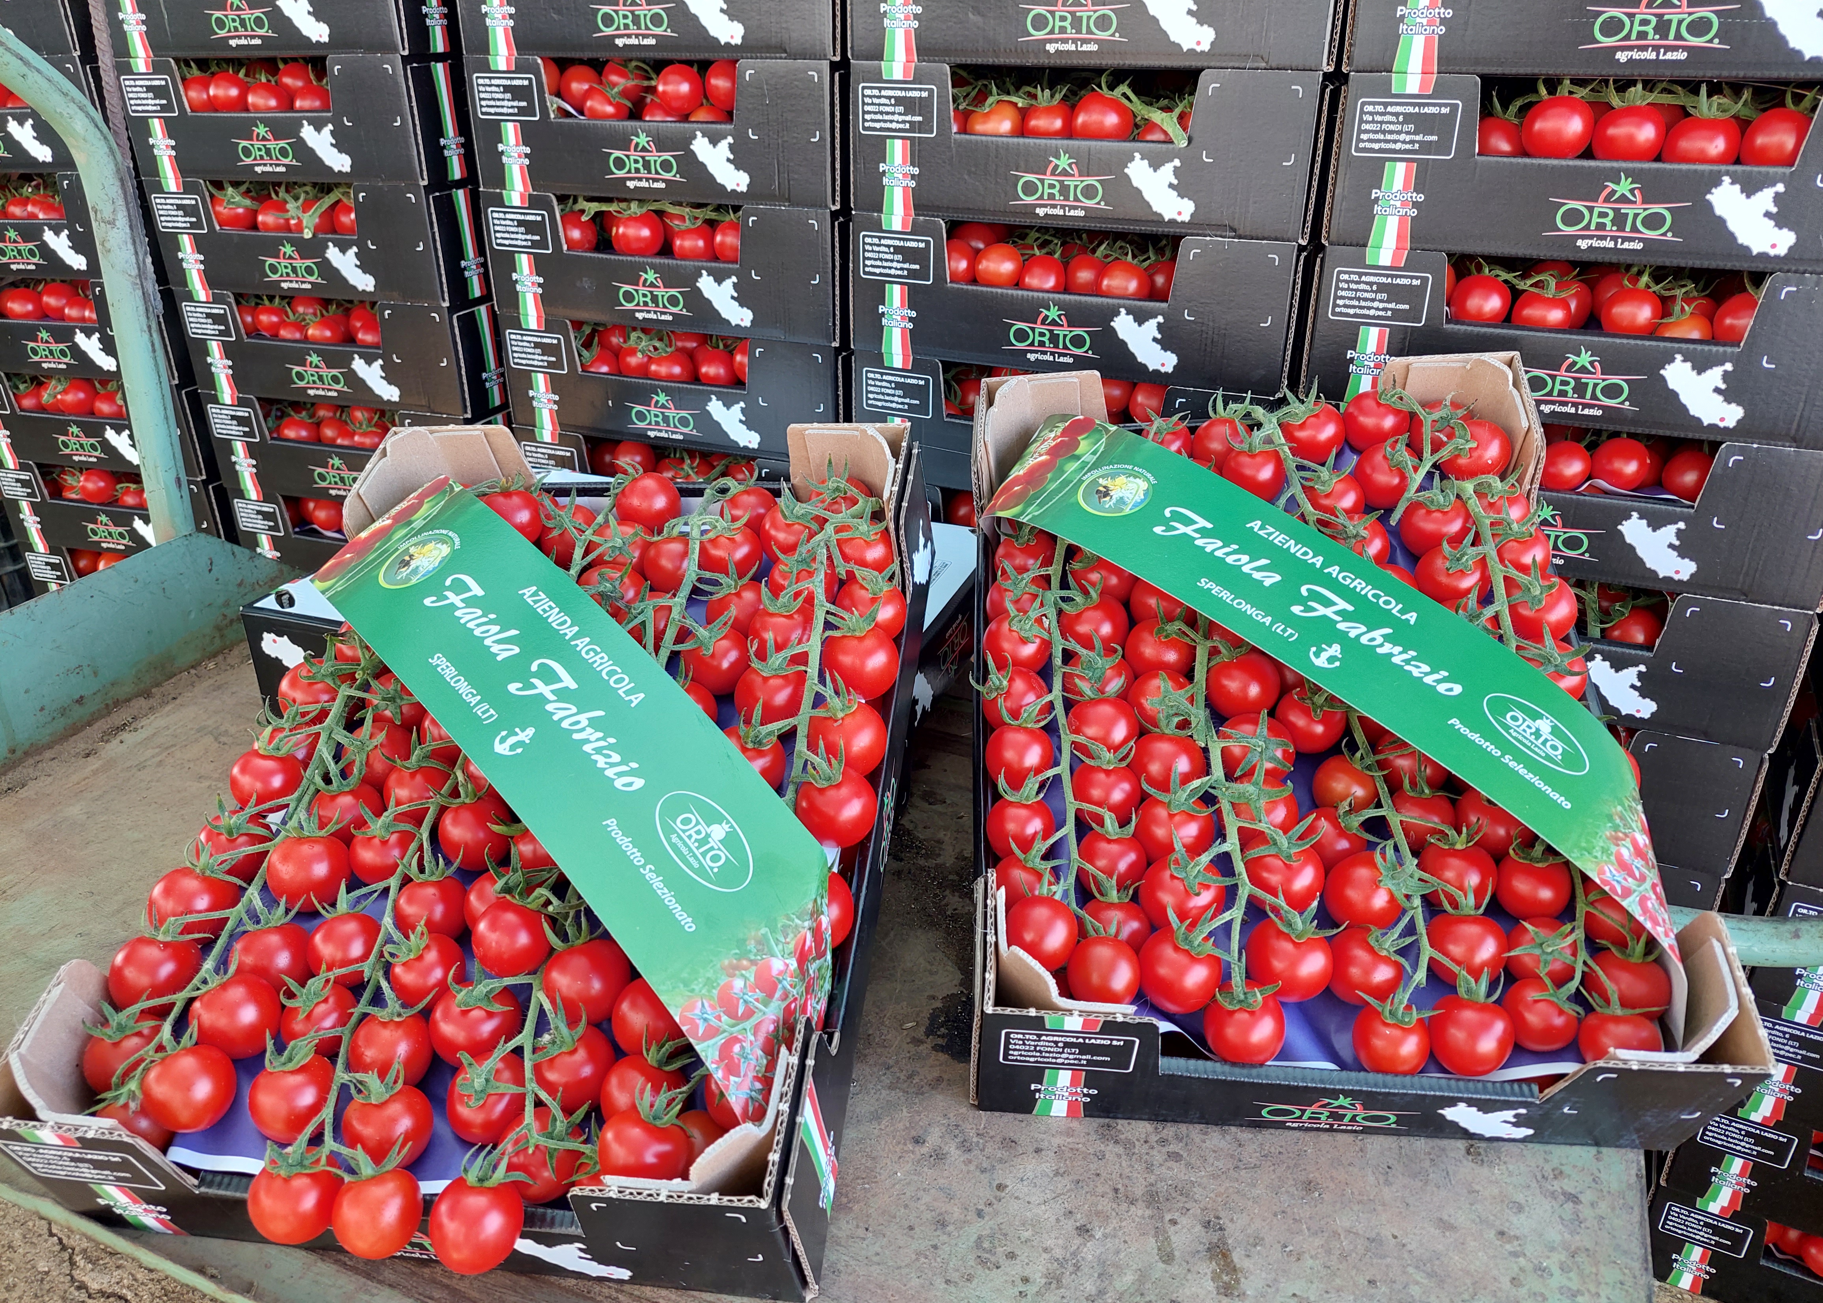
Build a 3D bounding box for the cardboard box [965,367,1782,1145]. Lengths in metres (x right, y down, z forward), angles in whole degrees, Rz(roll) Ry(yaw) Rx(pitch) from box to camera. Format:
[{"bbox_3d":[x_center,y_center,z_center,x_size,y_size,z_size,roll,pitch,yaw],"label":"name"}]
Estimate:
[{"bbox_3d":[0.190,0.023,0.649,0.300,0.100,0.400,1,52,5],"label":"cardboard box"}]

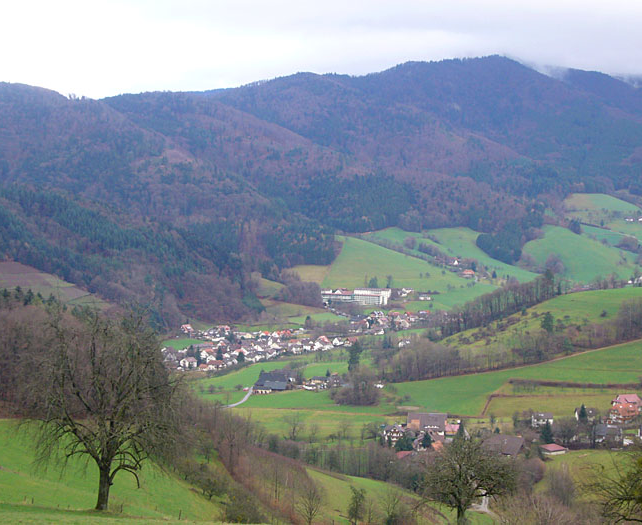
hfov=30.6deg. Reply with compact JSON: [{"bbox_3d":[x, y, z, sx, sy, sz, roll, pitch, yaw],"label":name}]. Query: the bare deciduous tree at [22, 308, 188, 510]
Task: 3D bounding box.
[{"bbox_3d":[-15.690,10.650,85.000,12.000,14.700,11.500,0,1,0],"label":"bare deciduous tree"}]

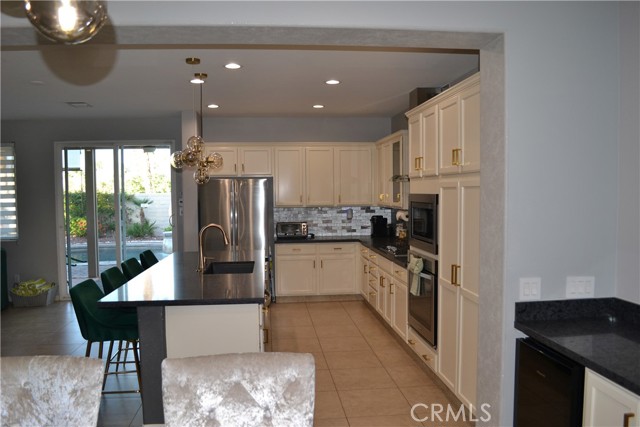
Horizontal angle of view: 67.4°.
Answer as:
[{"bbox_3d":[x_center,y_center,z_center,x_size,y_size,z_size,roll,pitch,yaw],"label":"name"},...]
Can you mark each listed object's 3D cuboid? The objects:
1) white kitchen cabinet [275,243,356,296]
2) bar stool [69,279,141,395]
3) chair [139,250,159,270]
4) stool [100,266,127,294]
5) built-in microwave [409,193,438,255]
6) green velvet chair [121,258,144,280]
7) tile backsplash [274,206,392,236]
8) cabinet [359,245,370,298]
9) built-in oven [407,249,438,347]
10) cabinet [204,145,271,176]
[{"bbox_3d":[-0.083,0.793,7.157,1.170,0.776,0.588,-1,2,-7],"label":"white kitchen cabinet"},{"bbox_3d":[-1.423,0.970,3.418,0.500,0.955,0.460,-1,2,-7],"label":"bar stool"},{"bbox_3d":[-1.644,0.894,5.263,0.500,0.955,0.460,-1,2,-7],"label":"chair"},{"bbox_3d":[-1.498,0.945,4.043,0.500,0.955,0.460,-1,2,-7],"label":"stool"},{"bbox_3d":[1.094,0.073,4.218,0.420,0.485,0.750,-1,2,-6],"label":"built-in microwave"},{"bbox_3d":[-1.679,0.950,4.873,0.540,0.940,0.460,0,2,-6],"label":"green velvet chair"},{"bbox_3d":[0.217,0.125,7.449,1.850,0.462,0.025,-1,2,-7],"label":"tile backsplash"},{"bbox_3d":[0.954,0.855,7.050,0.600,0.800,0.550,0,2,-6],"label":"cabinet"},{"bbox_3d":[1.183,0.737,4.363,0.570,0.725,0.770,0,2,-6],"label":"built-in oven"},{"bbox_3d":[-1.201,-0.781,7.088,0.990,0.492,0.330,-1,2,-7],"label":"cabinet"}]

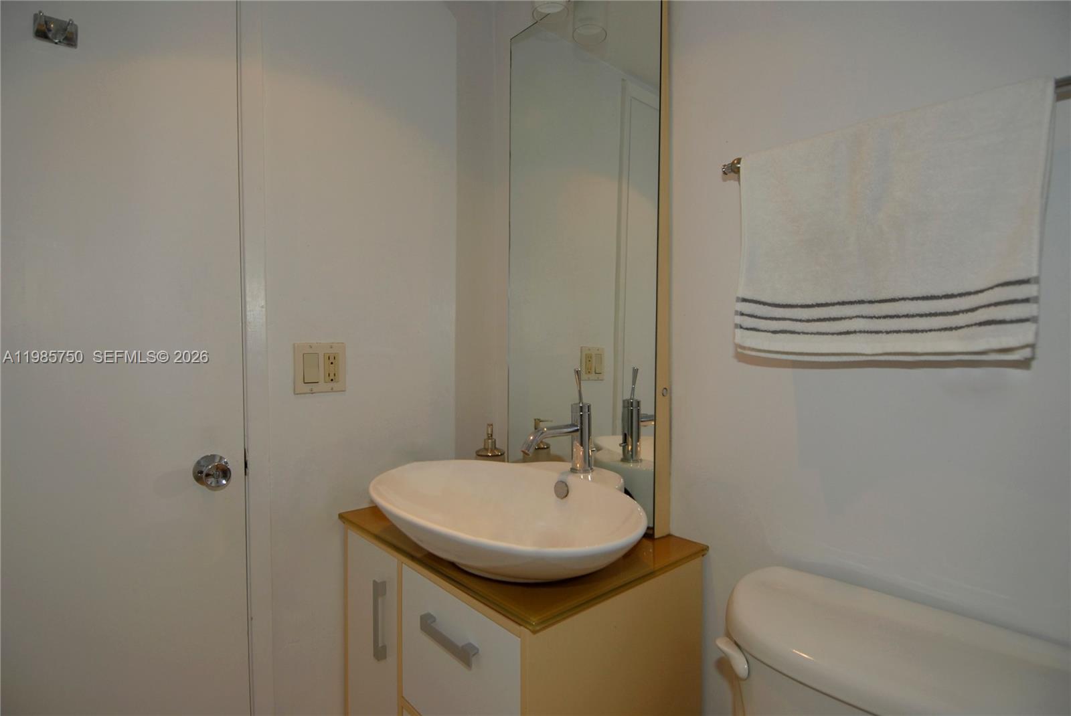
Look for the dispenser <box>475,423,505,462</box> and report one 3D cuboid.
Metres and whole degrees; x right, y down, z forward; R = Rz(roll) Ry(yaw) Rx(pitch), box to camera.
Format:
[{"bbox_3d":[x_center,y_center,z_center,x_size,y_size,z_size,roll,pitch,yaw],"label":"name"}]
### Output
[{"bbox_3d":[-0.118,0.268,1.391,0.076,0.192,0.084,0,2,-7],"label":"dispenser"}]

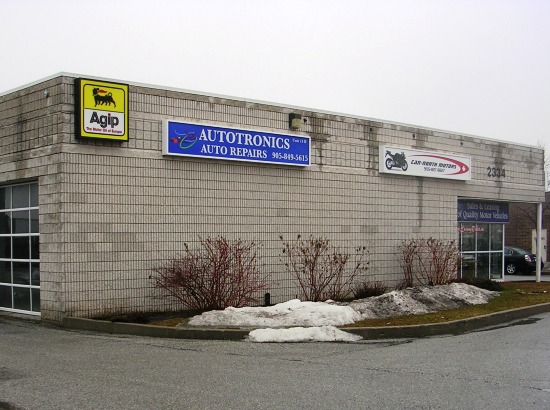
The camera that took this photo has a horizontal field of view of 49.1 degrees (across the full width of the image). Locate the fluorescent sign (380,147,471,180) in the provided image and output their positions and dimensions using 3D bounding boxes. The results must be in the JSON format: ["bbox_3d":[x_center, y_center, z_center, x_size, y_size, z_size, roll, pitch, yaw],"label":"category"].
[{"bbox_3d":[4.755,-1.214,18.692,4.083,0.791,0.210,2,-4,-36],"label":"fluorescent sign"}]

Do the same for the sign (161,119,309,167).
[{"bbox_3d":[-0.786,-1.429,14.594,4.119,0.758,0.220,2,-4,-36],"label":"sign"}]

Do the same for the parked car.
[{"bbox_3d":[11.463,2.801,31.110,1.790,1.470,4.800,2,-4,-36],"label":"parked car"}]

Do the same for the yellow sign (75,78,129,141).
[{"bbox_3d":[-3.570,-1.927,12.512,1.022,1.209,0.300,2,-4,-36],"label":"yellow sign"}]

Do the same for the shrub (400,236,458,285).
[{"bbox_3d":[4.542,1.694,17.600,1.600,1.500,1.400,2,-4,-36],"label":"shrub"}]

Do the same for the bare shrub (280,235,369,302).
[{"bbox_3d":[1.224,1.570,14.900,2.100,1.650,1.500,2,-4,-36],"label":"bare shrub"}]

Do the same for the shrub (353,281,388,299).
[{"bbox_3d":[2.536,2.231,16.000,0.850,0.450,0.750,2,-4,-36],"label":"shrub"}]

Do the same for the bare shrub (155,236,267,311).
[{"bbox_3d":[-1.391,1.545,13.200,2.300,1.650,1.700,2,-4,-36],"label":"bare shrub"}]

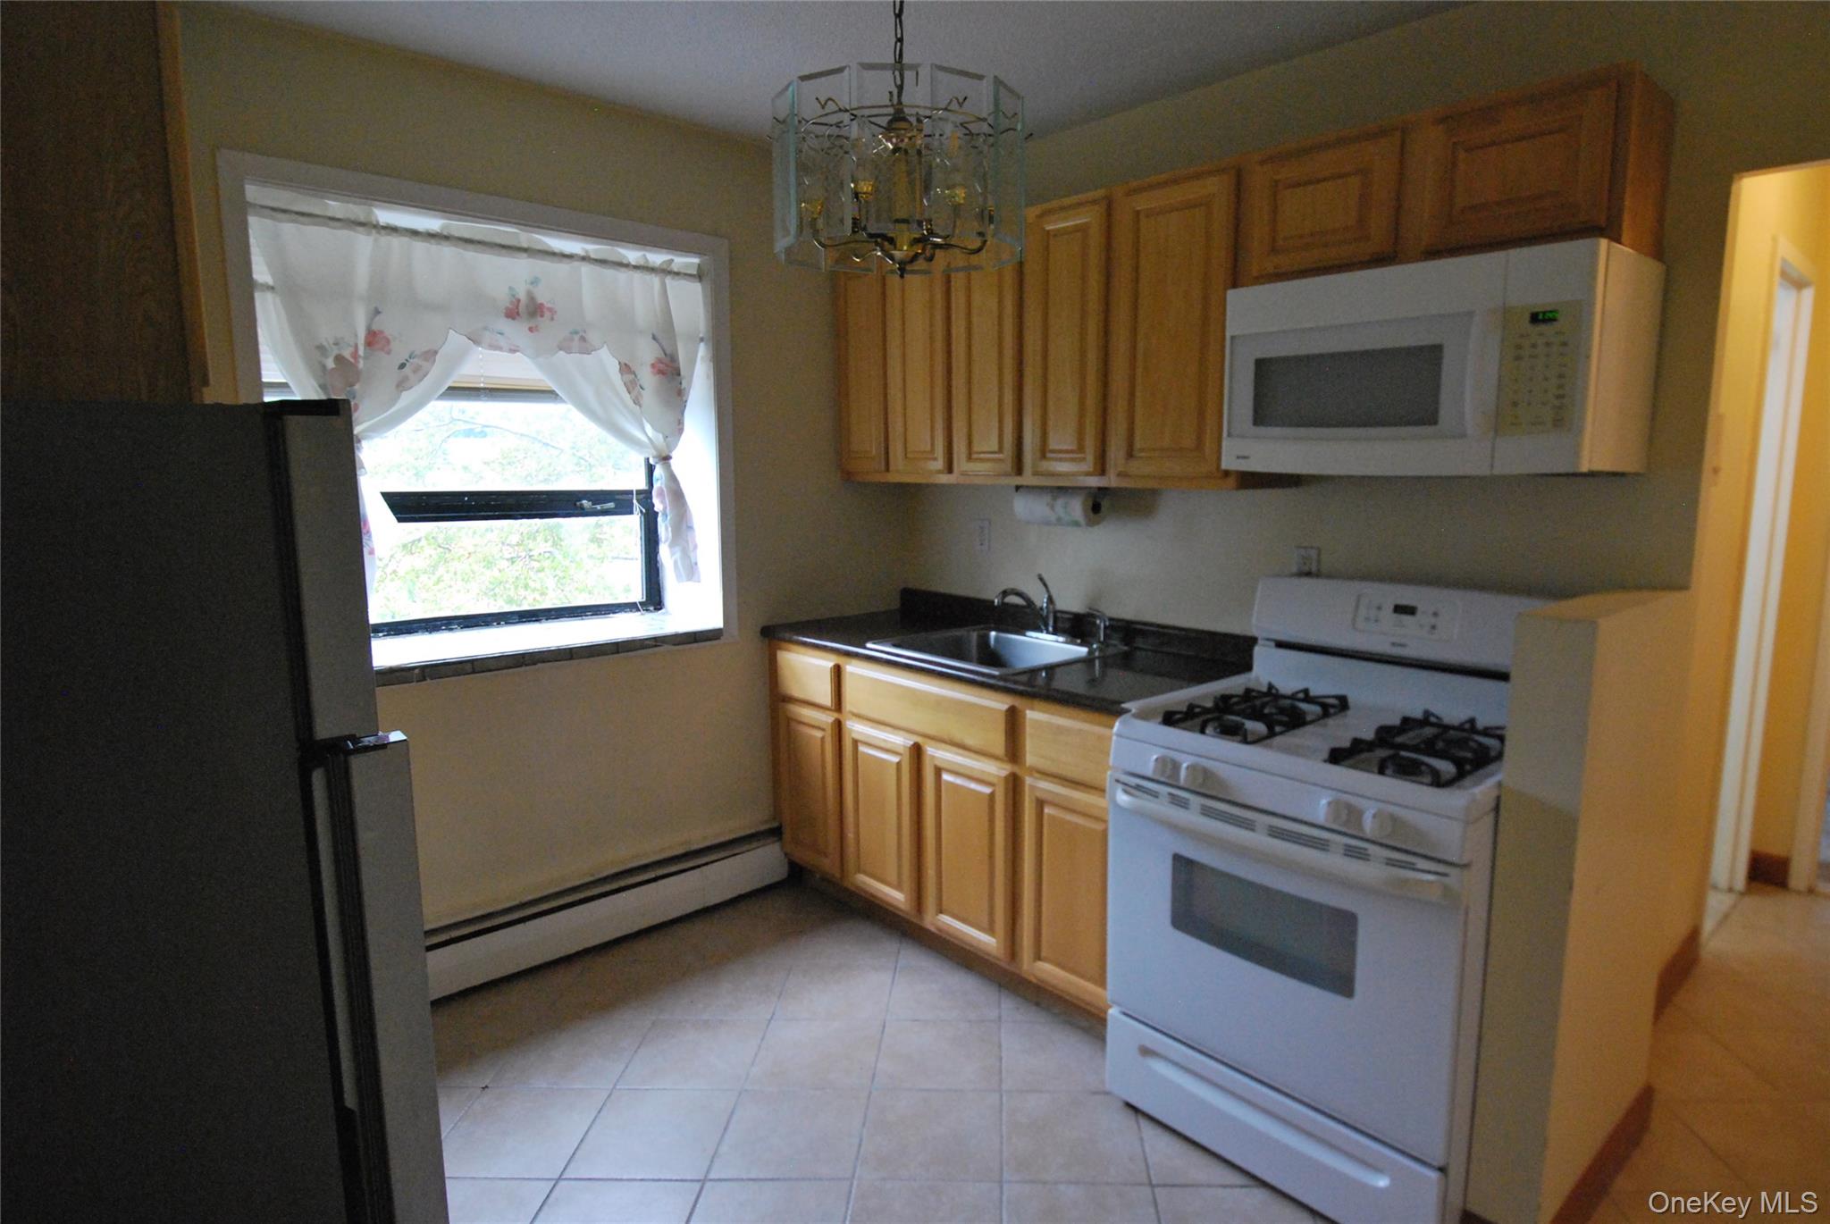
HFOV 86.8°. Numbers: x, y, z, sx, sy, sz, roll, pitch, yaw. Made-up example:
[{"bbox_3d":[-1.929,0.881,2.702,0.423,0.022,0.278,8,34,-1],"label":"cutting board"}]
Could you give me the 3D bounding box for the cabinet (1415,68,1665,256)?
[{"bbox_3d":[1.282,-0.867,1.986,0.325,0.310,0.380,-8,12,-42],"label":"cabinet"}]

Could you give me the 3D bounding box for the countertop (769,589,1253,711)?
[{"bbox_3d":[0.233,0.083,3.064,0.649,0.120,1.540,-8,12,-42],"label":"countertop"}]

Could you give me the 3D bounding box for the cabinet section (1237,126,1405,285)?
[{"bbox_3d":[1.022,-0.923,2.283,0.335,0.280,0.373,-9,12,-42],"label":"cabinet section"}]

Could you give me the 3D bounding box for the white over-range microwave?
[{"bbox_3d":[1.131,-0.522,2.151,0.405,0.413,0.748,-8,12,-42],"label":"white over-range microwave"}]

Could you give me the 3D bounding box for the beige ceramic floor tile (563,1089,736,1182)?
[{"bbox_3d":[-0.589,1.196,2.216,0.311,0.010,0.305,-1,10,3],"label":"beige ceramic floor tile"}]

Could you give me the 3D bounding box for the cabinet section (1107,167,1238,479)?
[{"bbox_3d":[0.773,-0.736,2.591,0.335,0.740,0.368,-9,12,-42],"label":"cabinet section"}]

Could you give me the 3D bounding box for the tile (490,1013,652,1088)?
[{"bbox_3d":[-0.884,1.151,2.524,0.311,0.010,0.305,-1,10,3],"label":"tile"}]

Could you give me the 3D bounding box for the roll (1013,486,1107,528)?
[{"bbox_3d":[0.439,-0.322,2.970,0.118,0.118,0.270,-8,12,-42],"label":"roll"}]

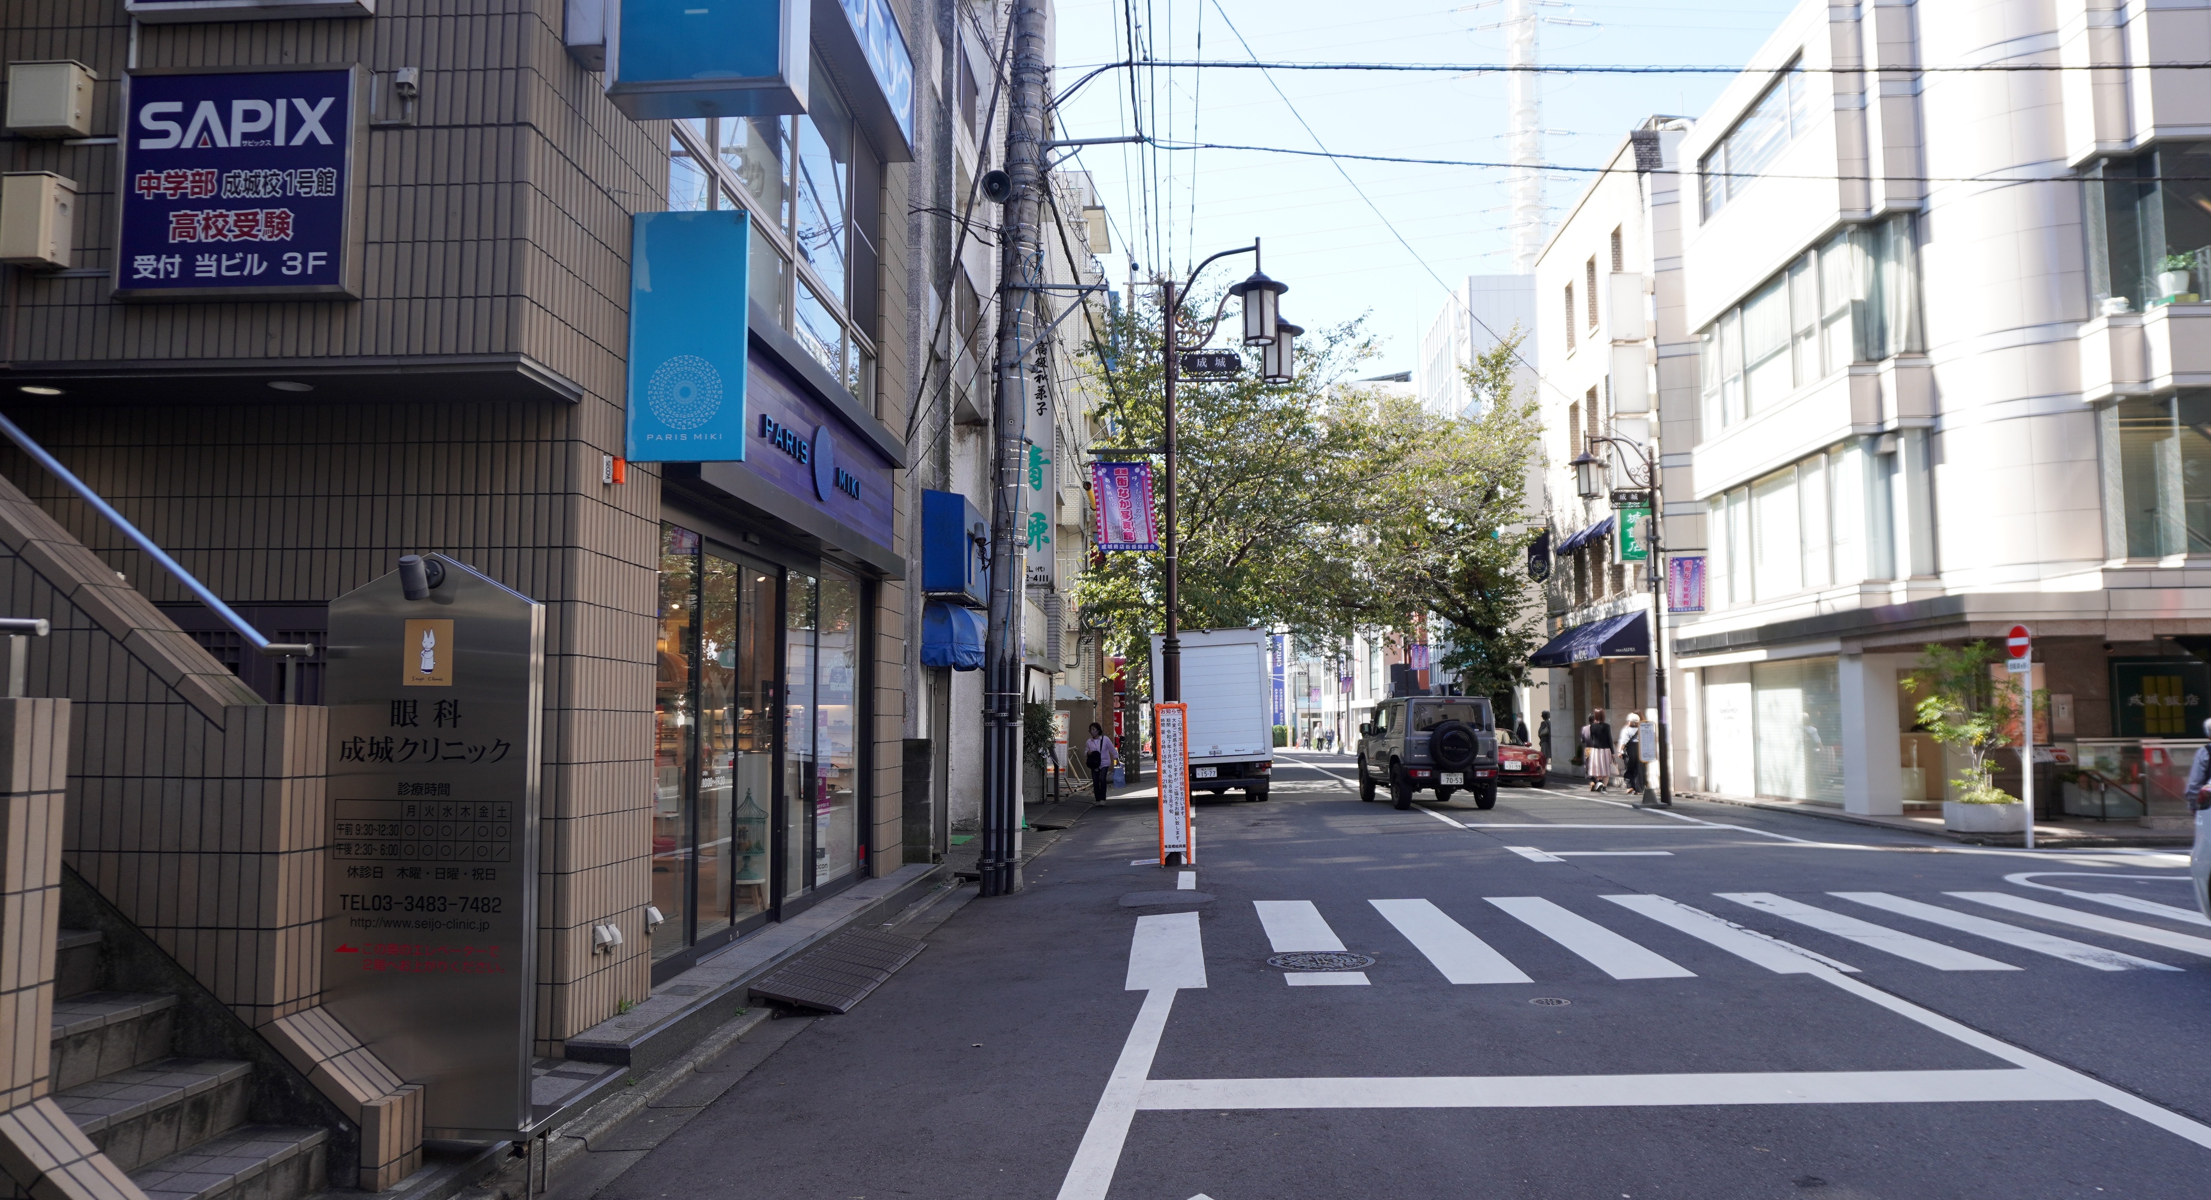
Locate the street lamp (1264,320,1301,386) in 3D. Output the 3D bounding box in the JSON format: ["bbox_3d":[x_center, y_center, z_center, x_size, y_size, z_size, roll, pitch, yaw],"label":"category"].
[{"bbox_3d":[1.810,-2.585,15.365,0.510,0.640,0.510,0,-5,3],"label":"street lamp"}]

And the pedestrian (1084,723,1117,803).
[{"bbox_3d":[-0.092,2.927,26.200,0.520,1.470,0.360,-1,-5,11],"label":"pedestrian"}]

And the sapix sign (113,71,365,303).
[{"bbox_3d":[-3.502,-1.687,5.984,0.970,0.935,0.100,0,-5,3],"label":"sapix sign"}]

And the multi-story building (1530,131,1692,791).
[{"bbox_3d":[15.519,-2.375,31.990,10.000,12.700,8.800,0,-5,3],"label":"multi-story building"}]

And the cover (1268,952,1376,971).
[{"bbox_3d":[1.271,2.149,8.662,0.645,0.040,0.645,0,-5,3],"label":"cover"}]

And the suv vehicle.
[{"bbox_3d":[5.150,2.480,23.800,1.600,1.740,3.500,0,-5,-3],"label":"suv vehicle"}]

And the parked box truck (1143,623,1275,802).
[{"bbox_3d":[1.830,2.155,26.720,1.920,2.900,5.100,-3,-5,2],"label":"parked box truck"}]

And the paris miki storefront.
[{"bbox_3d":[-2.107,0.347,10.057,0.480,3.550,5.200,0,-5,3],"label":"paris miki storefront"}]

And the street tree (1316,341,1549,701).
[{"bbox_3d":[7.566,-1.006,35.636,5.800,10.700,6.000,0,-5,3],"label":"street tree"}]

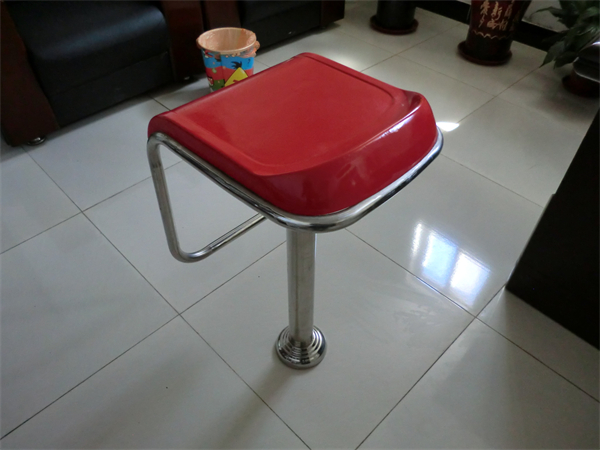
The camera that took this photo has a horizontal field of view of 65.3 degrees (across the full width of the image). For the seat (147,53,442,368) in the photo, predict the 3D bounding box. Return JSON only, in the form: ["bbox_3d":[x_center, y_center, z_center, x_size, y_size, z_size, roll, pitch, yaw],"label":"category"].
[{"bbox_3d":[-0.012,0.068,1.019,0.350,0.730,0.370,-34,55,-30],"label":"seat"}]

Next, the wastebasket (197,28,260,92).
[{"bbox_3d":[-0.319,-0.725,2.148,0.258,0.252,0.258,1,45,-1],"label":"wastebasket"}]

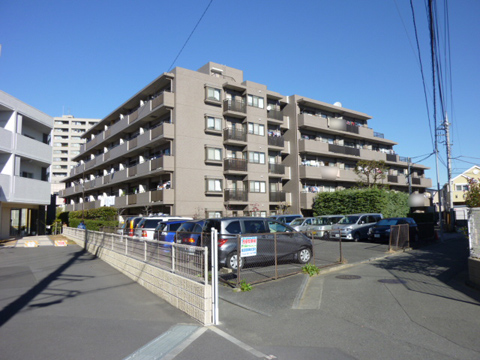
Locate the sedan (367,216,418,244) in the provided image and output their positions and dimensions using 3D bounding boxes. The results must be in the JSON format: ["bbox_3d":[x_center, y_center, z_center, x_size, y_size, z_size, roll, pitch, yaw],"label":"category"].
[{"bbox_3d":[9.866,3.164,22.398,4.150,1.470,1.690,4,-7,-40],"label":"sedan"}]

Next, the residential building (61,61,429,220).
[{"bbox_3d":[-0.986,-0.711,59.719,45.394,16.800,44.500,3,-7,-37],"label":"residential building"}]

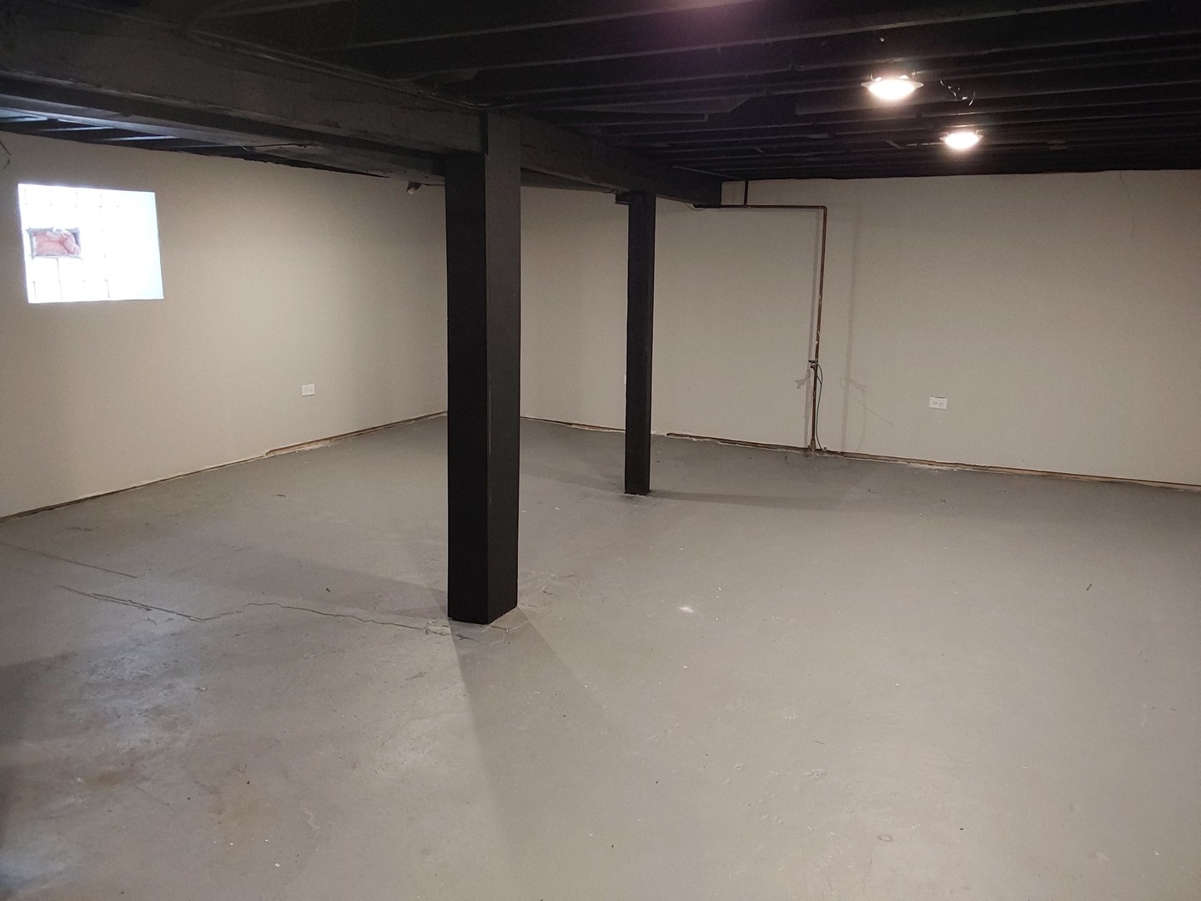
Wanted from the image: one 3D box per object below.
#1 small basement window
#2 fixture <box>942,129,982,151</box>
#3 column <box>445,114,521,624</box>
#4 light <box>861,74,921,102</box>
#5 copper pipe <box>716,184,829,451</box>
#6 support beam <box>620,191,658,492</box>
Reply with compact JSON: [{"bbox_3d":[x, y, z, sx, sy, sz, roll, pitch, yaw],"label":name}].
[{"bbox_3d":[-2.886,-1.162,5.500,0.120,0.622,0.845,6,13,25],"label":"small basement window"},{"bbox_3d":[1.570,-1.350,4.216,0.200,0.080,0.200,6,13,25],"label":"fixture"},{"bbox_3d":[-0.467,-0.280,3.728,0.203,1.900,0.207,6,13,25],"label":"column"},{"bbox_3d":[0.896,-1.111,2.978,0.200,0.080,0.200,6,13,25],"label":"light"},{"bbox_3d":[1.209,-0.991,7.197,0.860,1.930,0.060,6,13,25],"label":"copper pipe"},{"bbox_3d":[0.248,-0.615,5.757,0.140,1.775,0.115,5,12,21],"label":"support beam"}]

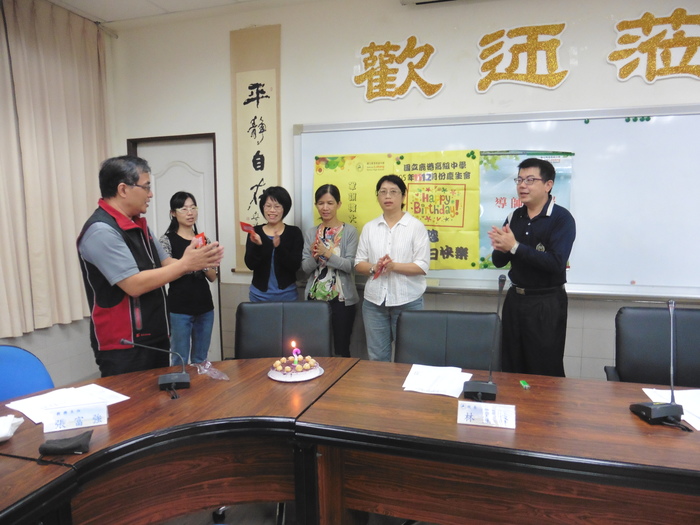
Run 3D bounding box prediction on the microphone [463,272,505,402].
[{"bbox_3d":[0.514,0.275,1.863,0.138,0.470,0.135,1,6,12],"label":"microphone"}]

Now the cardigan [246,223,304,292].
[{"bbox_3d":[-0.478,-0.028,3.050,0.370,0.430,0.310,-1,6,-6],"label":"cardigan"}]

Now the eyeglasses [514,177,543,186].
[{"bbox_3d":[0.967,-0.427,2.570,0.140,0.042,0.140,-5,8,-36],"label":"eyeglasses"}]

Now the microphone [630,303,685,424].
[{"bbox_3d":[1.050,0.325,1.667,0.125,0.410,0.140,-1,6,-4],"label":"microphone"}]

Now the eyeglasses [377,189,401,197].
[{"bbox_3d":[0.254,-0.421,2.932,0.140,0.042,0.140,2,7,16],"label":"eyeglasses"}]

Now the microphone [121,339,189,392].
[{"bbox_3d":[-0.799,0.410,2.000,0.283,0.177,0.160,-1,6,-6],"label":"microphone"}]

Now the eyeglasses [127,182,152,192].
[{"bbox_3d":[-0.944,-0.334,2.140,0.140,0.042,0.140,9,4,-14],"label":"eyeglasses"}]

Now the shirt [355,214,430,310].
[{"bbox_3d":[0.255,-0.018,2.910,0.440,0.560,0.290,2,7,18],"label":"shirt"}]

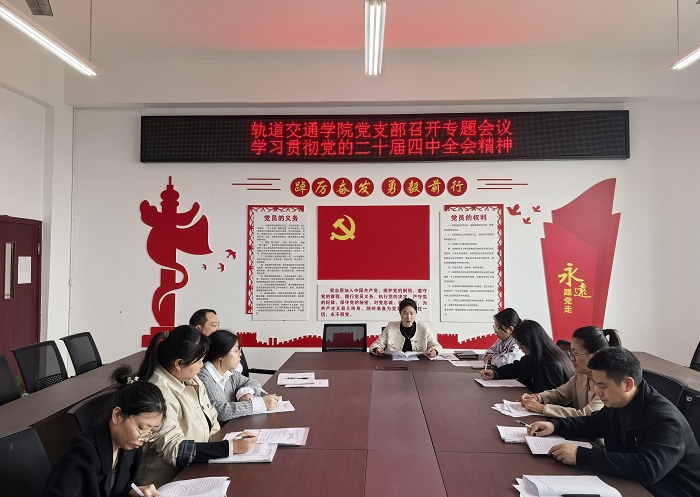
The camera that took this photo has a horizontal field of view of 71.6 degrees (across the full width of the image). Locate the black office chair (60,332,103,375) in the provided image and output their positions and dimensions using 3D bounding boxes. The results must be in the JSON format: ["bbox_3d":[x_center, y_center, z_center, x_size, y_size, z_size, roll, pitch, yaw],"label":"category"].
[{"bbox_3d":[-1.930,1.152,3.860,0.560,0.900,0.530,0,-2,7],"label":"black office chair"}]

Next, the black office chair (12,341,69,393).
[{"bbox_3d":[-2.316,1.249,3.923,0.600,0.930,0.560,0,-2,4],"label":"black office chair"}]

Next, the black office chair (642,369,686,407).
[{"bbox_3d":[1.553,1.212,2.829,0.600,0.930,0.560,0,-2,4],"label":"black office chair"}]

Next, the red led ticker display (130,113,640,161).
[{"bbox_3d":[0.380,-1.338,5.880,5.855,0.560,0.100,0,-2,2],"label":"red led ticker display"}]

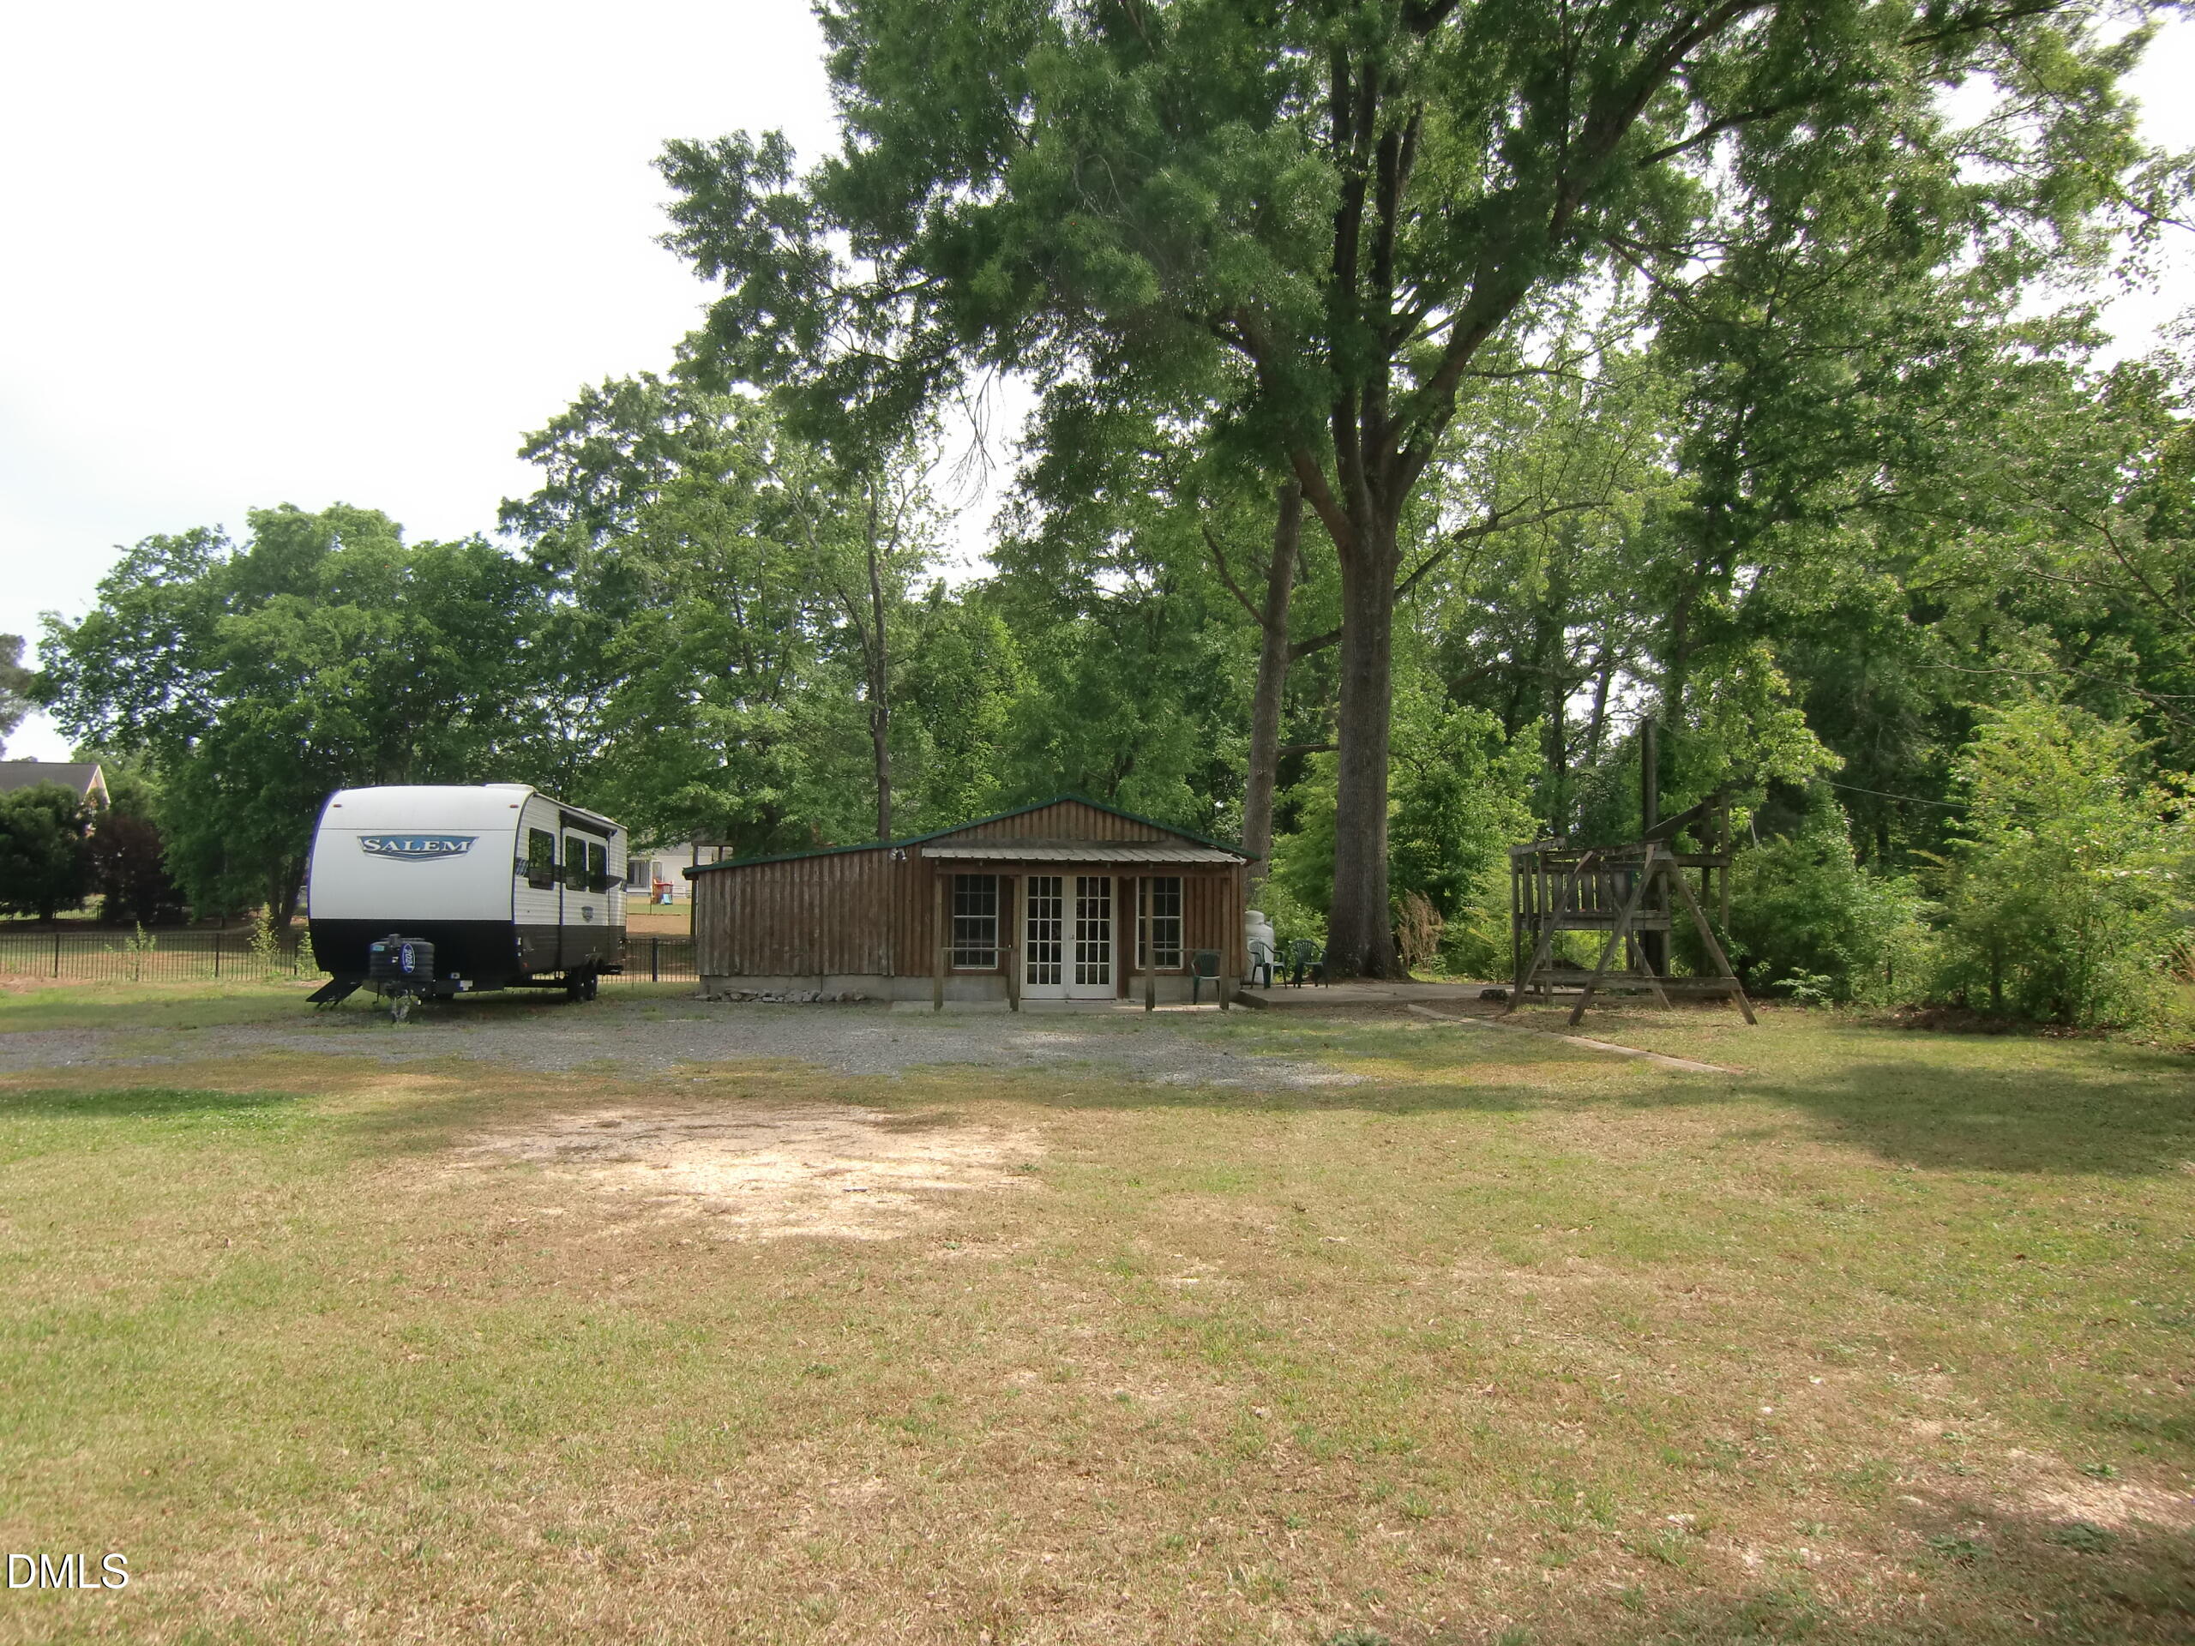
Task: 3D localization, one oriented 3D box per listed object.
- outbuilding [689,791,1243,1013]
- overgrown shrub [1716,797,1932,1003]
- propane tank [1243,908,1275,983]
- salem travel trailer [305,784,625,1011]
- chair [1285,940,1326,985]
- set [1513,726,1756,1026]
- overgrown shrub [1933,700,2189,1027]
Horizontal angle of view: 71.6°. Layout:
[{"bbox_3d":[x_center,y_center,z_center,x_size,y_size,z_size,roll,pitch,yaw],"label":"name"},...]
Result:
[{"bbox_3d":[-2.348,1.400,27.669,9.500,3.500,8.400,1,-4,-6],"label":"outbuilding"},{"bbox_3d":[12.702,1.321,26.372,3.800,3.600,3.400,0,-4,0],"label":"overgrown shrub"},{"bbox_3d":[2.929,2.325,28.207,0.760,1.350,0.760,0,-4,0],"label":"propane tank"},{"bbox_3d":[-8.998,1.147,22.575,2.550,3.150,8.600,1,-4,-7],"label":"salem travel trailer"},{"bbox_3d":[3.707,2.495,26.842,0.580,0.860,0.580,1,-4,-14],"label":"chair"},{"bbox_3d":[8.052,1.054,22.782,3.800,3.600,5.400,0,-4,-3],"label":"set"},{"bbox_3d":[13.404,0.516,21.215,3.600,4.600,3.400,0,-4,0],"label":"overgrown shrub"}]

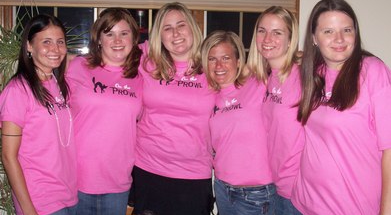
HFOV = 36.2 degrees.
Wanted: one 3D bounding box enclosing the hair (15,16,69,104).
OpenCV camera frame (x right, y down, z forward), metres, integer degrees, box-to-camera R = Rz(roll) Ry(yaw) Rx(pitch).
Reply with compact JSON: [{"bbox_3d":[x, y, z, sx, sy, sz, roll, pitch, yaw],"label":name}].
[{"bbox_3d":[-0.625,-0.195,2.430,0.215,0.355,0.230,-2,7,-22],"label":"hair"}]

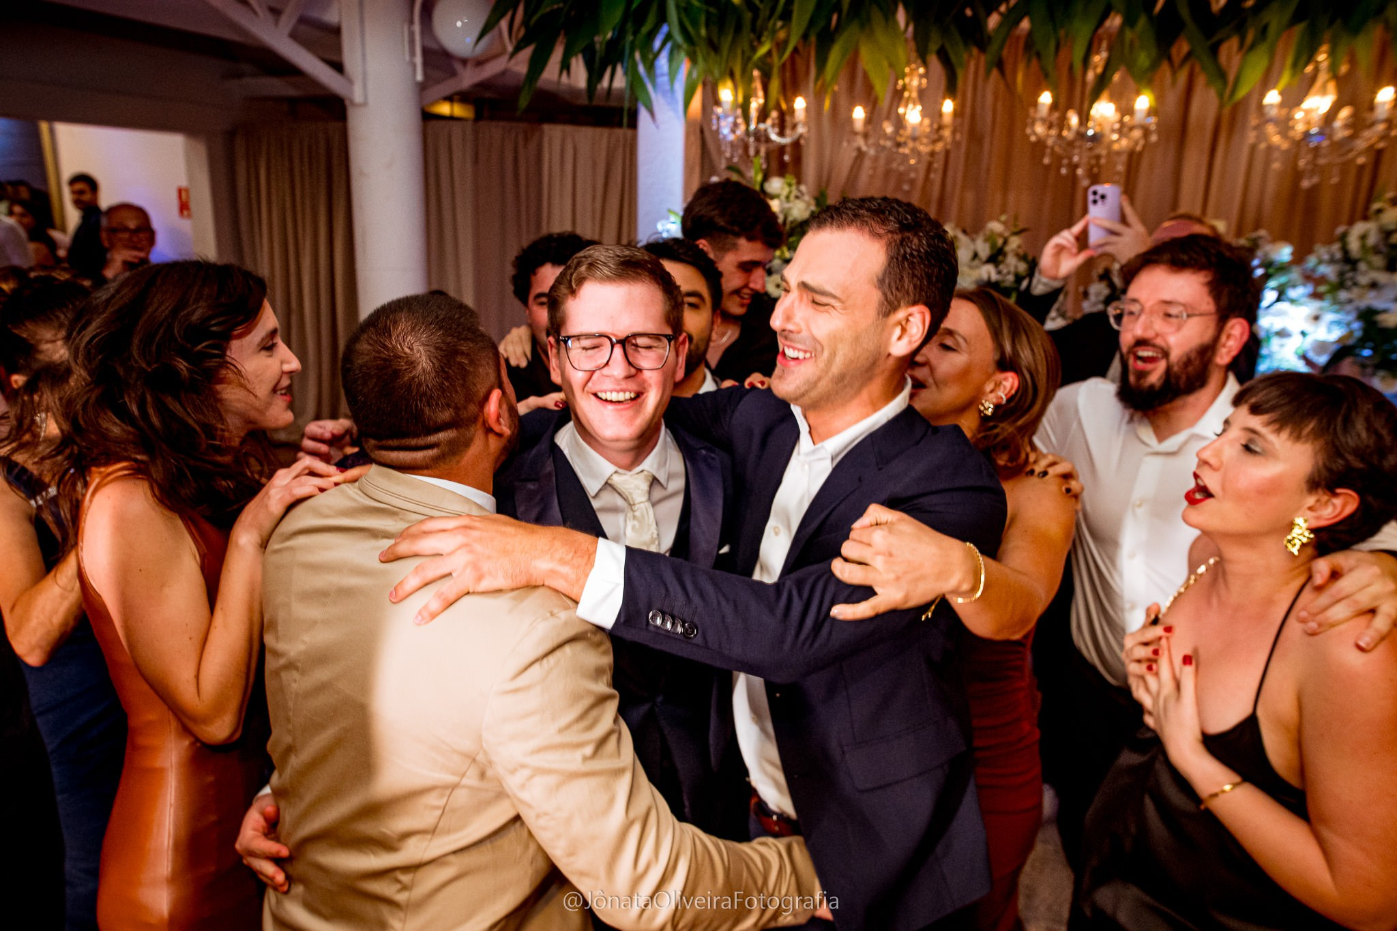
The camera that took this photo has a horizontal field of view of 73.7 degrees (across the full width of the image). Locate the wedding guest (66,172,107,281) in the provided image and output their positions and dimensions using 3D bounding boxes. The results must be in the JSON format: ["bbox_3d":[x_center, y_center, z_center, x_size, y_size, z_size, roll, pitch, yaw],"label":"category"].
[{"bbox_3d":[-3.760,-0.931,5.913,0.340,1.760,0.520,-11,19,-43],"label":"wedding guest"}]

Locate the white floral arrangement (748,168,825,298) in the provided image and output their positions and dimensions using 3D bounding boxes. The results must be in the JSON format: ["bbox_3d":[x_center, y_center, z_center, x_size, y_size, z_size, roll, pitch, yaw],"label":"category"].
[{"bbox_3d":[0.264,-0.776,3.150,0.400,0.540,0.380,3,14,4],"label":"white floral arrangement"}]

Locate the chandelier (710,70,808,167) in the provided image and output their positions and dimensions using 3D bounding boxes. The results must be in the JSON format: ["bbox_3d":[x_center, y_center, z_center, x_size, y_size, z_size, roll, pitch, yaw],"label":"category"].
[{"bbox_3d":[0.215,-1.238,3.300,0.370,0.360,0.370,3,14,3],"label":"chandelier"}]

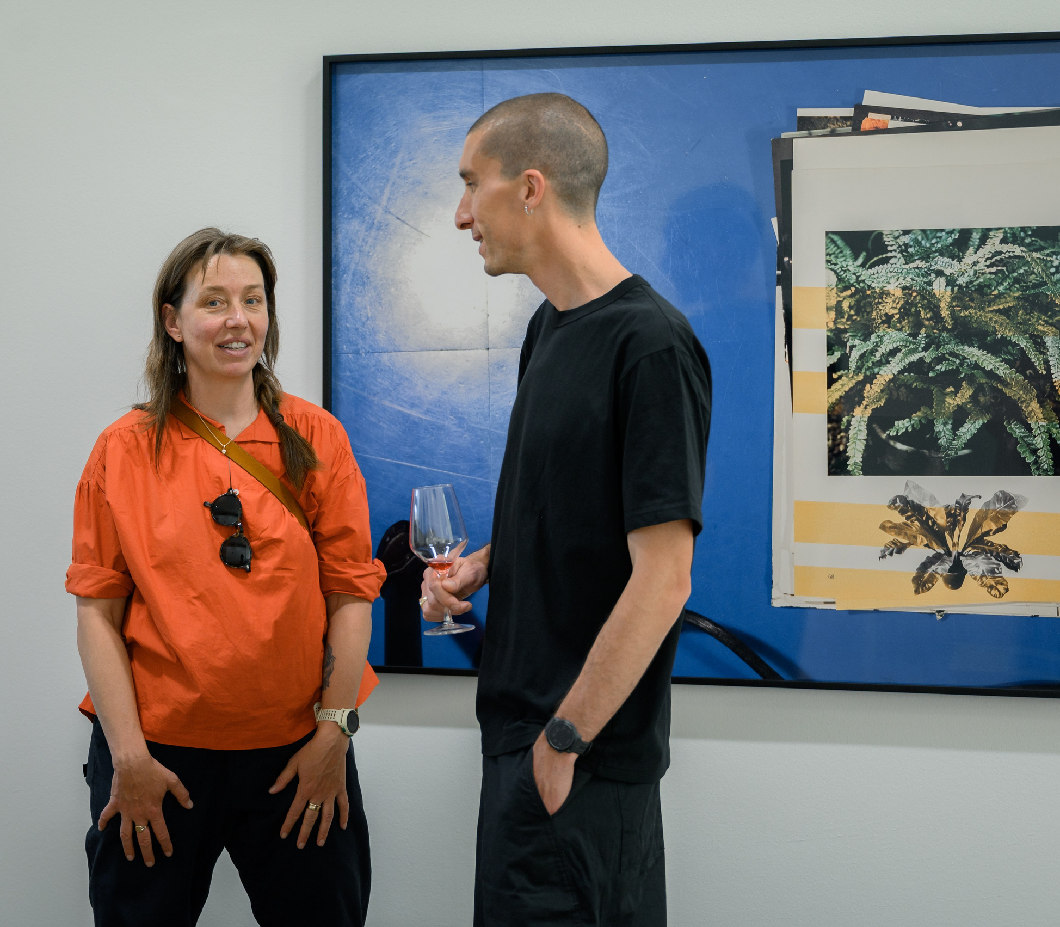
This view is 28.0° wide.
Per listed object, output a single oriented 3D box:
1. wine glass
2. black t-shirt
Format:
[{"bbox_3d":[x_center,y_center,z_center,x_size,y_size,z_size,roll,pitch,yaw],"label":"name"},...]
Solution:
[{"bbox_3d":[-0.123,0.133,2.930,0.081,0.202,0.081,-7,3,0],"label":"wine glass"},{"bbox_3d":[0.087,0.088,2.860,0.290,0.675,0.460,3,1,-23],"label":"black t-shirt"}]

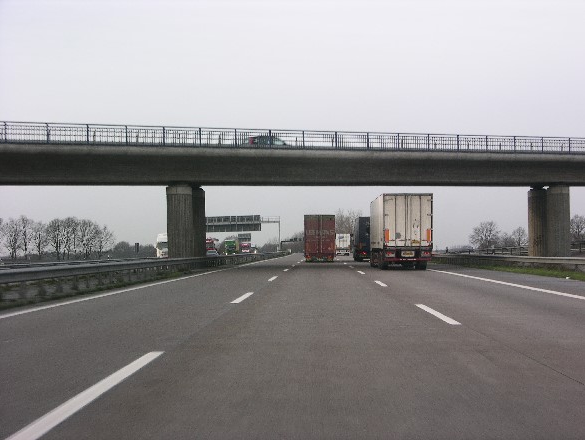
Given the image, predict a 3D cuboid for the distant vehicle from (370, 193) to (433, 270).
[{"bbox_3d":[6.130,0.800,68.300,2.580,4.000,13.500,0,-1,1],"label":"distant vehicle"}]

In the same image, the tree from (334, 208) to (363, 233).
[{"bbox_3d":[15.100,2.950,320.000,7.800,12.100,7.800,0,-1,0],"label":"tree"}]

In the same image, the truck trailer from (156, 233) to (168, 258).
[{"bbox_3d":[-17.200,4.100,169.500,2.550,3.900,13.500,0,-1,1],"label":"truck trailer"}]

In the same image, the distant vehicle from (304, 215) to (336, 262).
[{"bbox_3d":[2.350,1.740,104.900,2.550,3.900,13.200,0,-1,1],"label":"distant vehicle"}]

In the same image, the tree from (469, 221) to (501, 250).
[{"bbox_3d":[64.200,6.000,395.000,10.500,11.500,10.000,0,-1,0],"label":"tree"}]

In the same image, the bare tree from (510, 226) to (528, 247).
[{"bbox_3d":[80.000,7.300,420.000,6.600,9.800,6.600,0,-1,0],"label":"bare tree"}]

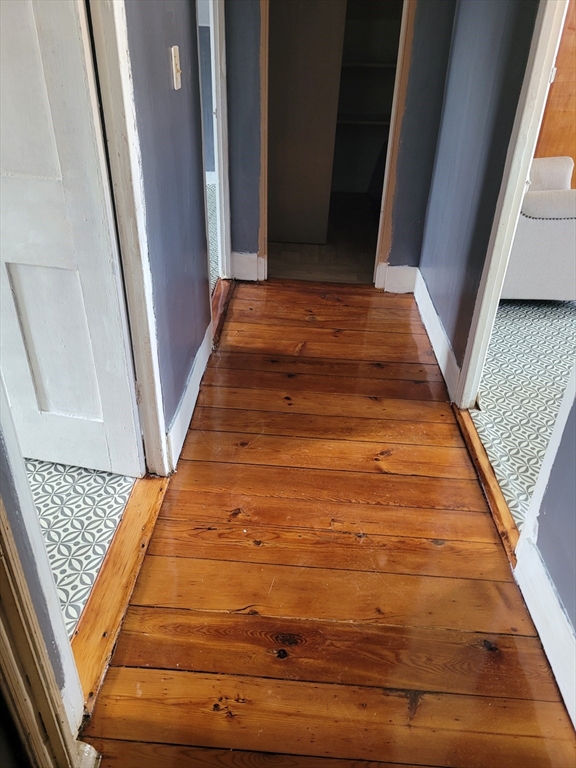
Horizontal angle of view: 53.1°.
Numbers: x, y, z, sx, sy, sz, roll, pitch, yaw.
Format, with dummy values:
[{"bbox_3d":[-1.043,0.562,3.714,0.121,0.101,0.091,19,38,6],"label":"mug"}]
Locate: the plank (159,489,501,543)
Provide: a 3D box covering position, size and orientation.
[{"bbox_3d":[0.122,0.431,1.858,1.069,0.020,0.134,3,32,2],"label":"plank"}]

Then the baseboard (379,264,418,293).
[{"bbox_3d":[0.666,-0.618,3.386,0.210,0.161,0.020,3,32,2],"label":"baseboard"}]

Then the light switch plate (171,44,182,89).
[{"bbox_3d":[-0.348,-0.988,1.802,0.012,0.115,0.075,3,32,2],"label":"light switch plate"}]

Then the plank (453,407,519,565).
[{"bbox_3d":[0.696,0.298,2.041,0.058,0.035,0.857,3,31,2],"label":"plank"}]

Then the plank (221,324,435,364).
[{"bbox_3d":[0.183,-0.192,2.869,1.055,0.025,0.320,3,31,2],"label":"plank"}]

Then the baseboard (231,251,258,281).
[{"bbox_3d":[-0.264,-0.715,3.508,0.161,0.171,0.022,3,31,2],"label":"baseboard"}]

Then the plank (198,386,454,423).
[{"bbox_3d":[0.152,0.092,2.398,1.052,0.020,0.158,3,32,2],"label":"plank"}]

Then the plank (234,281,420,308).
[{"bbox_3d":[0.217,-0.509,3.391,1.058,0.025,0.288,3,31,2],"label":"plank"}]

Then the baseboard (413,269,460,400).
[{"bbox_3d":[0.742,-0.303,2.893,0.020,0.158,1.179,3,32,2],"label":"baseboard"}]

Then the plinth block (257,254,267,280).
[{"bbox_3d":[-0.151,-0.697,3.455,0.058,0.158,0.032,3,31,2],"label":"plinth block"}]

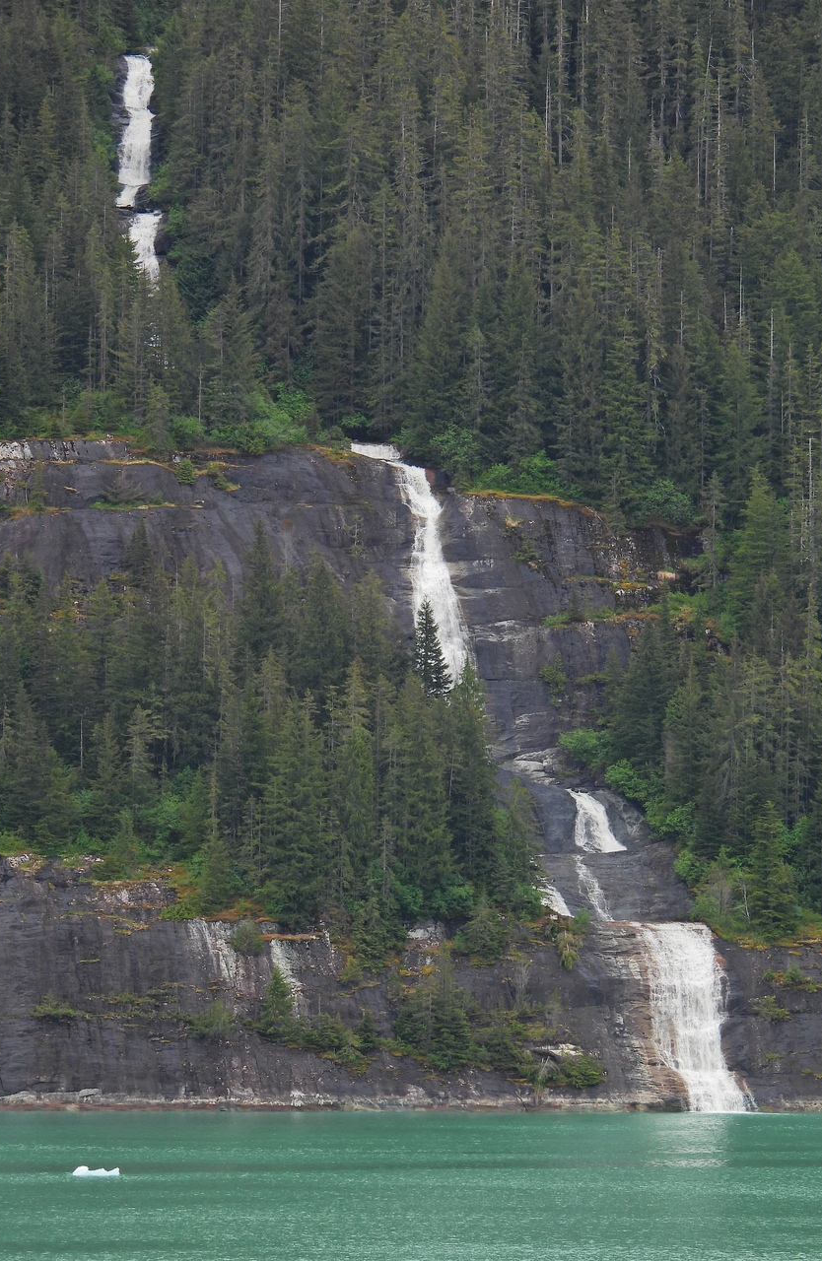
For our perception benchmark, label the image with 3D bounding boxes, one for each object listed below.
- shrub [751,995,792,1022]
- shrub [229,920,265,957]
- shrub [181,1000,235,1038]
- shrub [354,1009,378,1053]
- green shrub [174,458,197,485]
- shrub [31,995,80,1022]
[{"bbox_3d":[45.098,47.319,1095.000,5.182,3.208,3.887,0,-2,0],"label":"shrub"},{"bbox_3d":[-20.863,39.157,1112.000,4.762,4.511,4.047,0,-2,0],"label":"shrub"},{"bbox_3d":[-25.759,49.210,1107.000,6.736,4.990,4.715,0,-2,0],"label":"shrub"},{"bbox_3d":[-5.655,50.523,1103.000,2.983,5.469,2.834,0,-2,0],"label":"shrub"},{"bbox_3d":[-30.254,-21.383,1175.000,2.913,3.707,2.622,0,-2,0],"label":"green shrub"},{"bbox_3d":[-45.009,47.881,1108.000,6.243,3.246,4.058,0,-2,0],"label":"shrub"}]

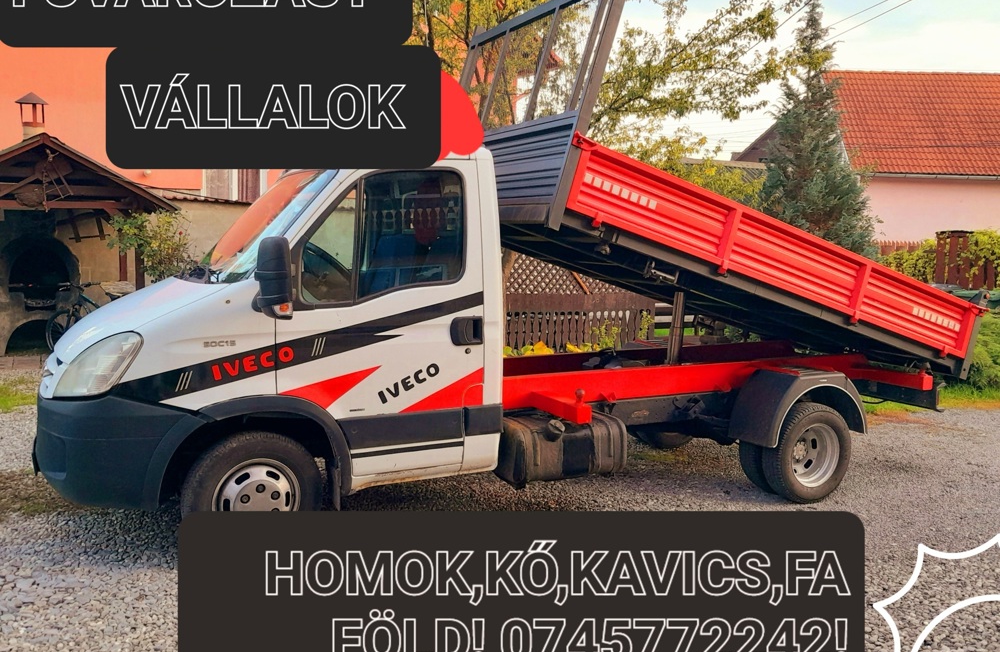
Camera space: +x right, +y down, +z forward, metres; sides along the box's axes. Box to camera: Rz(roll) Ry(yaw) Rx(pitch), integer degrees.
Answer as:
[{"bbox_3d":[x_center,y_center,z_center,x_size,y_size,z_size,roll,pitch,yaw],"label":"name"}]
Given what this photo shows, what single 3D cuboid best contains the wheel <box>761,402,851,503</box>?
[{"bbox_3d":[2.161,0.885,5.502,0.697,0.697,0.200,0,5,-25],"label":"wheel"}]

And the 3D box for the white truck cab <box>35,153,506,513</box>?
[{"bbox_3d":[-1.450,-0.088,4.730,2.360,2.070,2.060,-2,6,-24],"label":"white truck cab"}]

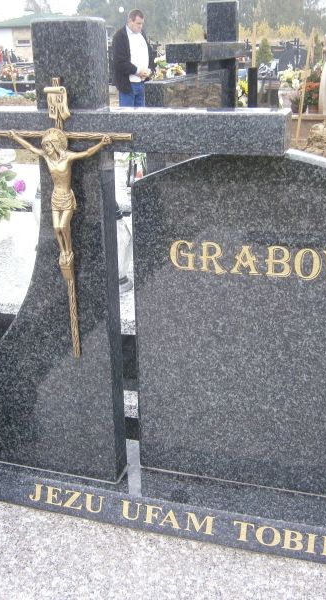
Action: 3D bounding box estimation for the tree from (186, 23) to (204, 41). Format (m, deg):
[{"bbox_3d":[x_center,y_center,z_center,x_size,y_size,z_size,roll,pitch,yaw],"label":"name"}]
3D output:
[{"bbox_3d":[1.974,-15.789,37.791,1.200,3.020,1.200,-1,22,0],"label":"tree"}]

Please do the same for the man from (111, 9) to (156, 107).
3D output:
[{"bbox_3d":[-0.290,-2.110,6.402,0.380,1.780,0.560,20,30,41],"label":"man"}]

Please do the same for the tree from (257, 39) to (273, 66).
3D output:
[{"bbox_3d":[4.201,-9.969,24.747,0.660,1.450,0.660,2,23,9],"label":"tree"}]

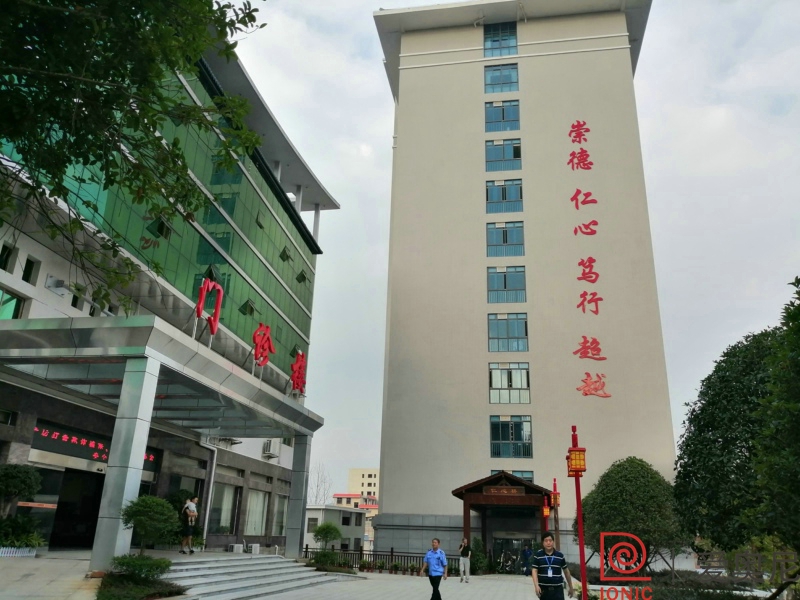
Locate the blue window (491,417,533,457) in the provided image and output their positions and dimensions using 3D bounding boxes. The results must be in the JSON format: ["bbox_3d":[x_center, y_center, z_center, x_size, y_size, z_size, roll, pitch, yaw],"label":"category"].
[{"bbox_3d":[7.714,9.474,41.707,2.854,3.014,0.200,-1,-21,9],"label":"blue window"}]

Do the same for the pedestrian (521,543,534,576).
[{"bbox_3d":[7.550,15.384,35.500,0.550,1.700,0.350,-2,-21,11],"label":"pedestrian"}]

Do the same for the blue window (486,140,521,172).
[{"bbox_3d":[8.555,-11.897,49.645,2.854,3.014,0.200,-1,-21,9],"label":"blue window"}]

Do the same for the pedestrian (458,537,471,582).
[{"bbox_3d":[2.667,10.782,24.851,0.500,1.710,0.360,3,-21,-2],"label":"pedestrian"}]

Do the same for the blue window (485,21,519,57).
[{"bbox_3d":[8.678,-22.273,51.576,2.690,3.300,0.150,-2,-21,9],"label":"blue window"}]

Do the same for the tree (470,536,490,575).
[{"bbox_3d":[4.423,14.068,33.014,1.100,1.949,1.100,2,-21,0],"label":"tree"}]

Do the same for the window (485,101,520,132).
[{"bbox_3d":[8.726,-15.512,50.982,2.854,3.014,0.200,-1,-21,9],"label":"window"}]

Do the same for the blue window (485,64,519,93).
[{"bbox_3d":[8.505,-18.490,50.205,2.690,2.700,0.150,-2,-21,9],"label":"blue window"}]

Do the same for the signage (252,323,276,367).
[{"bbox_3d":[-4.172,1.370,18.500,0.240,1.280,1.250,-1,-21,8],"label":"signage"}]

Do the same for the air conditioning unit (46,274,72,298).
[{"bbox_3d":[-9.019,-0.381,15.800,0.280,0.440,0.600,-1,-21,8],"label":"air conditioning unit"}]

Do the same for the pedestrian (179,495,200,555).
[{"bbox_3d":[-6.296,6.772,18.082,0.480,1.630,0.450,-10,-24,28],"label":"pedestrian"}]

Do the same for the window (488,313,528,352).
[{"bbox_3d":[7.713,2.320,42.638,2.690,2.730,0.150,-2,-21,9],"label":"window"}]

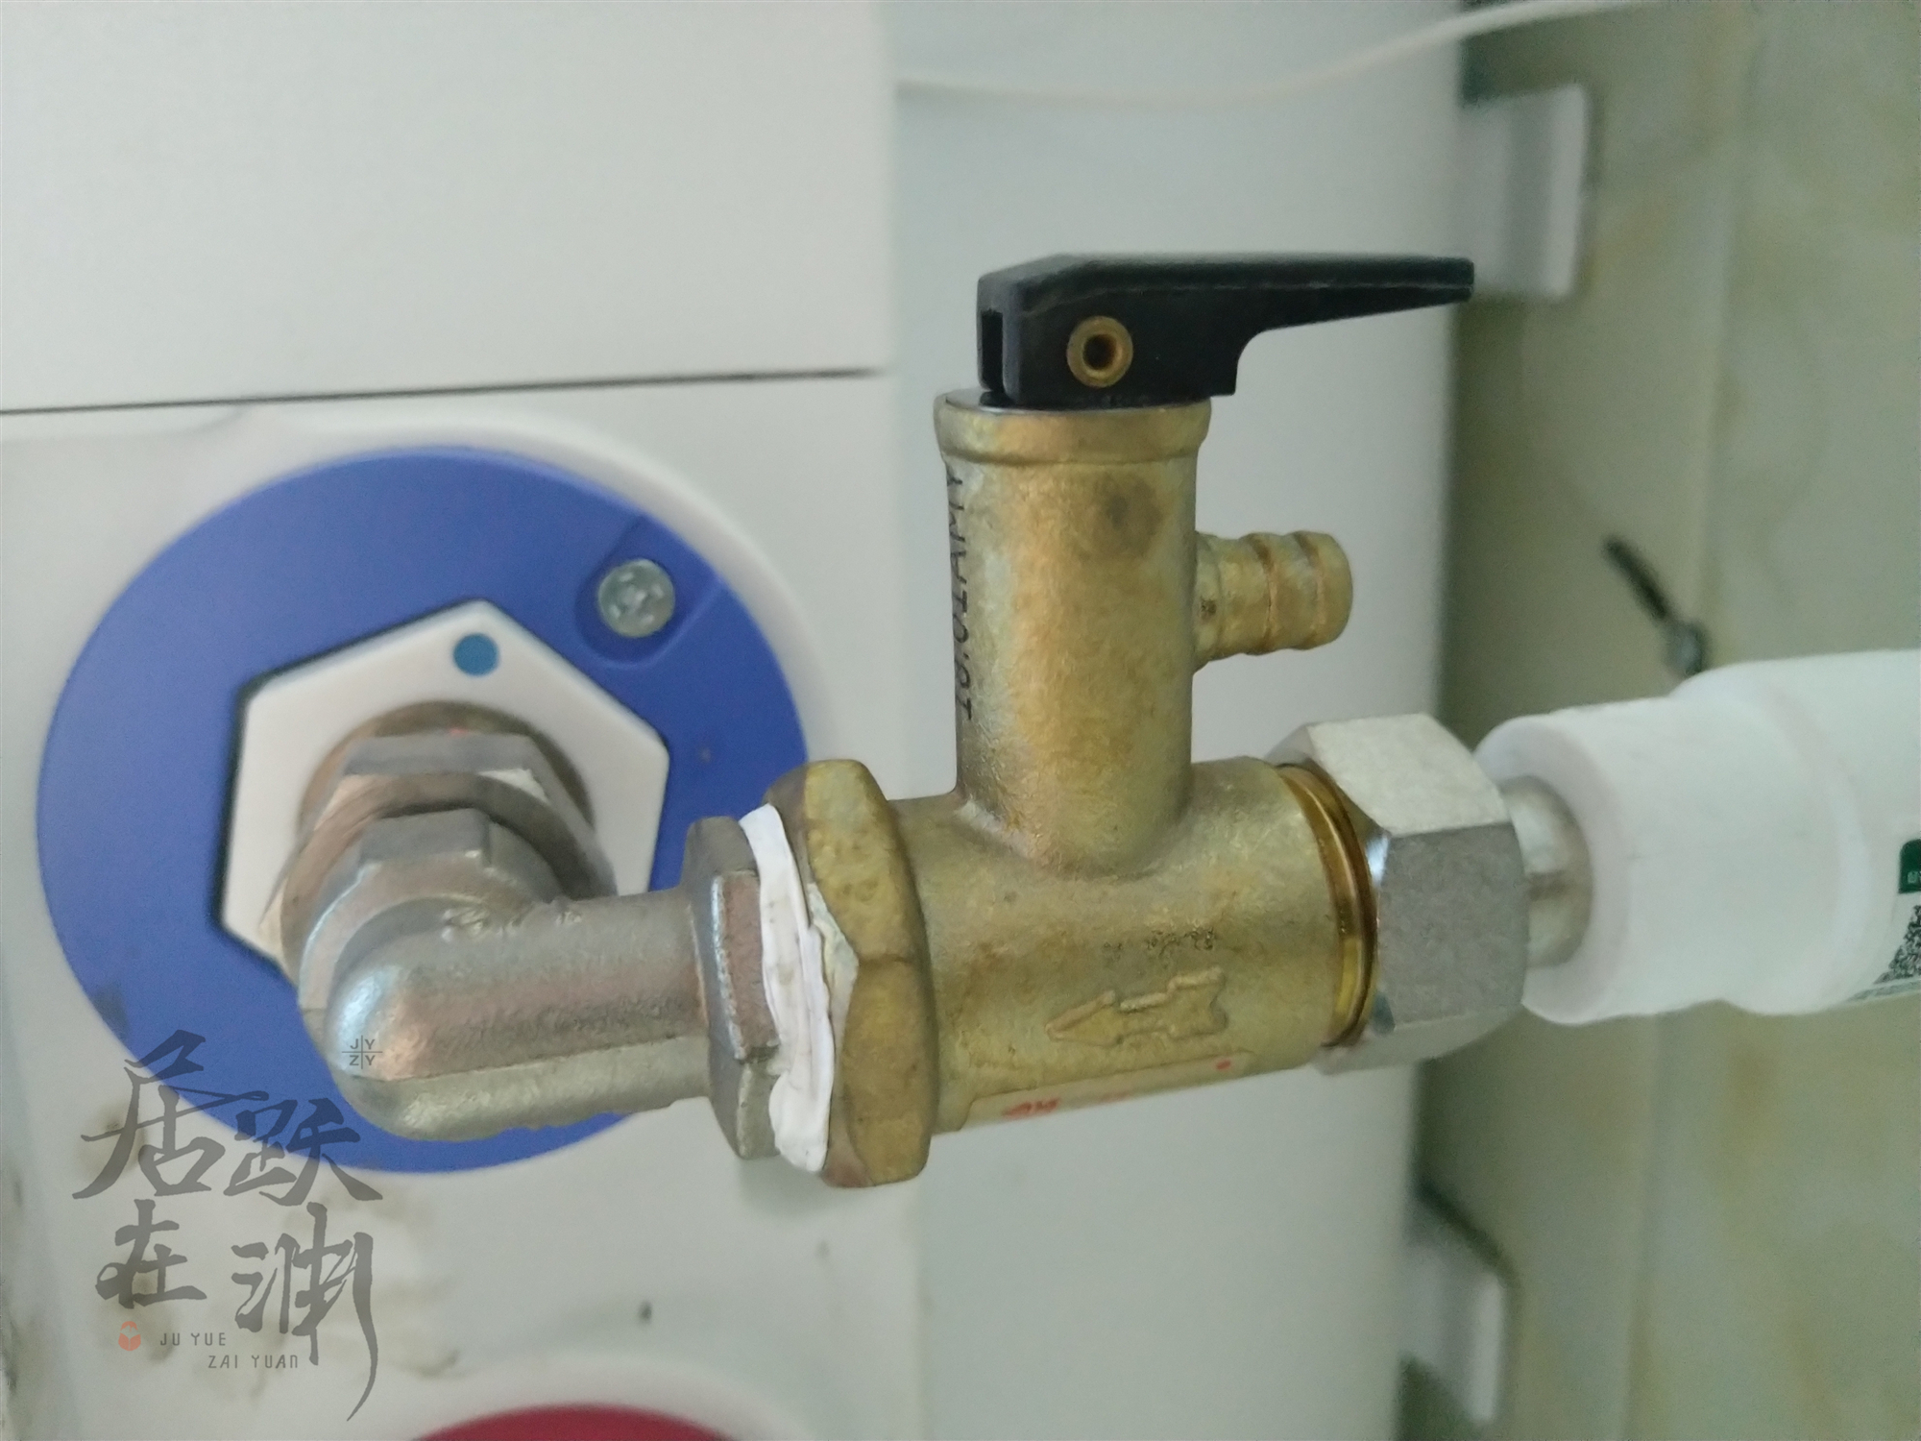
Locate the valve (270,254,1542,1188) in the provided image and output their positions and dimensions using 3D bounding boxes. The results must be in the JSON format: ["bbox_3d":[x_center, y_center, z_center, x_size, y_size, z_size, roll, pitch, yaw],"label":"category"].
[{"bbox_3d":[-0.011,0.000,0.122,0.094,0.072,0.063,-5,16,-16],"label":"valve"}]

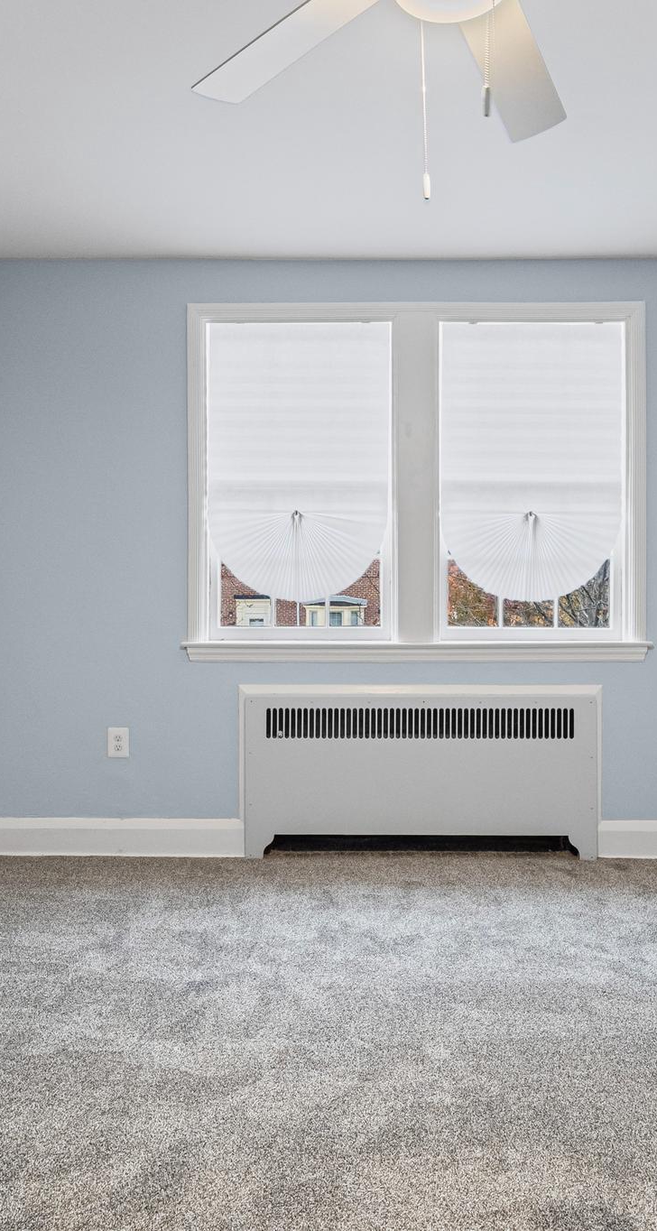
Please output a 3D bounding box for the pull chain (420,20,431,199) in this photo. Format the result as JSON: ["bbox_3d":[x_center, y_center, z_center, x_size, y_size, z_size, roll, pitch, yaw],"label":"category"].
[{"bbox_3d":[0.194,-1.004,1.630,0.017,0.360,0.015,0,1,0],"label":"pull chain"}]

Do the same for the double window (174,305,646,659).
[{"bbox_3d":[0.371,-0.555,3.430,1.925,1.505,0.110,0,1,1],"label":"double window"}]

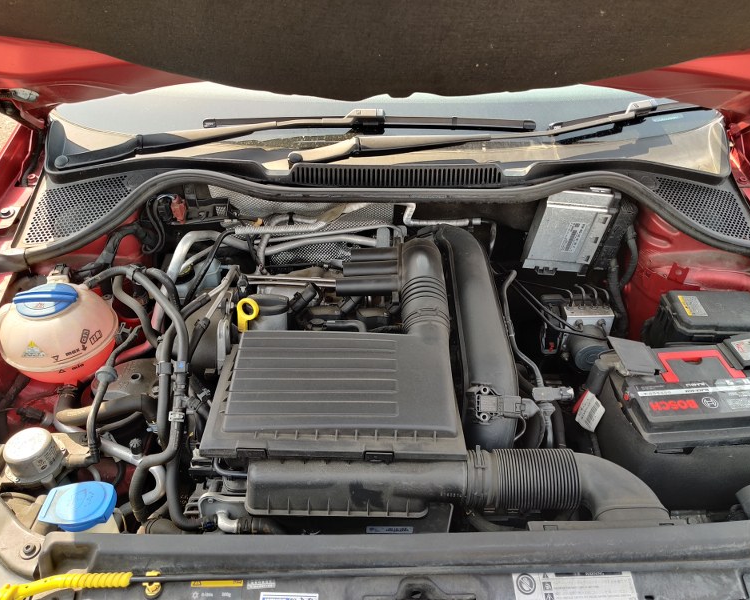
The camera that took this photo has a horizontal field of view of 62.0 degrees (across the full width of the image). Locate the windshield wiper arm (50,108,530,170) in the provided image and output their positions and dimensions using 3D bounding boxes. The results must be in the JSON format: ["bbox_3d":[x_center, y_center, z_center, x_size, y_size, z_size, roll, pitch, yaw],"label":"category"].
[{"bbox_3d":[-0.147,-0.313,1.192,0.930,0.075,0.100,-1,42,1],"label":"windshield wiper arm"}]

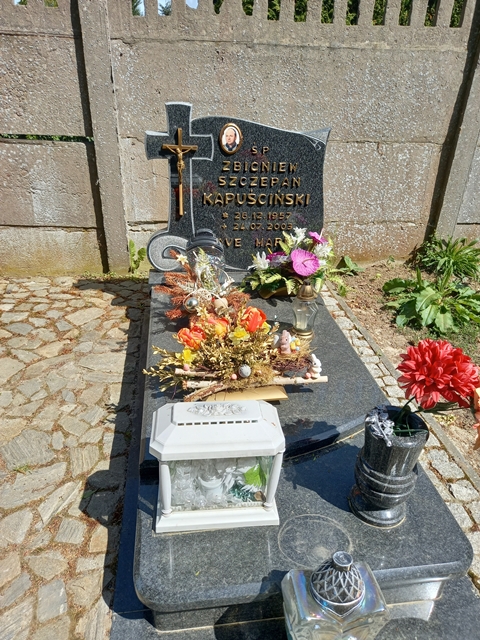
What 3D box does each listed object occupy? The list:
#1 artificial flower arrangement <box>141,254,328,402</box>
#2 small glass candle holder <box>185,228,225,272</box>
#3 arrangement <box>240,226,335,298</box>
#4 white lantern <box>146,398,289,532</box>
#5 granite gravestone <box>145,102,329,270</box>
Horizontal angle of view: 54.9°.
[{"bbox_3d":[-0.051,-0.023,1.802,0.600,0.260,0.720,-2,27,-8],"label":"artificial flower arrangement"},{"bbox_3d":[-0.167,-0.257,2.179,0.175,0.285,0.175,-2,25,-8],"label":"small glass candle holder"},{"bbox_3d":[0.205,-0.275,2.222,0.430,0.300,0.280,-2,25,-8],"label":"arrangement"},{"bbox_3d":[-0.057,0.353,1.167,0.312,0.302,0.182,-1,27,-5],"label":"white lantern"},{"bbox_3d":[-0.011,-0.611,2.205,0.832,0.757,0.085,-2,25,-7],"label":"granite gravestone"}]

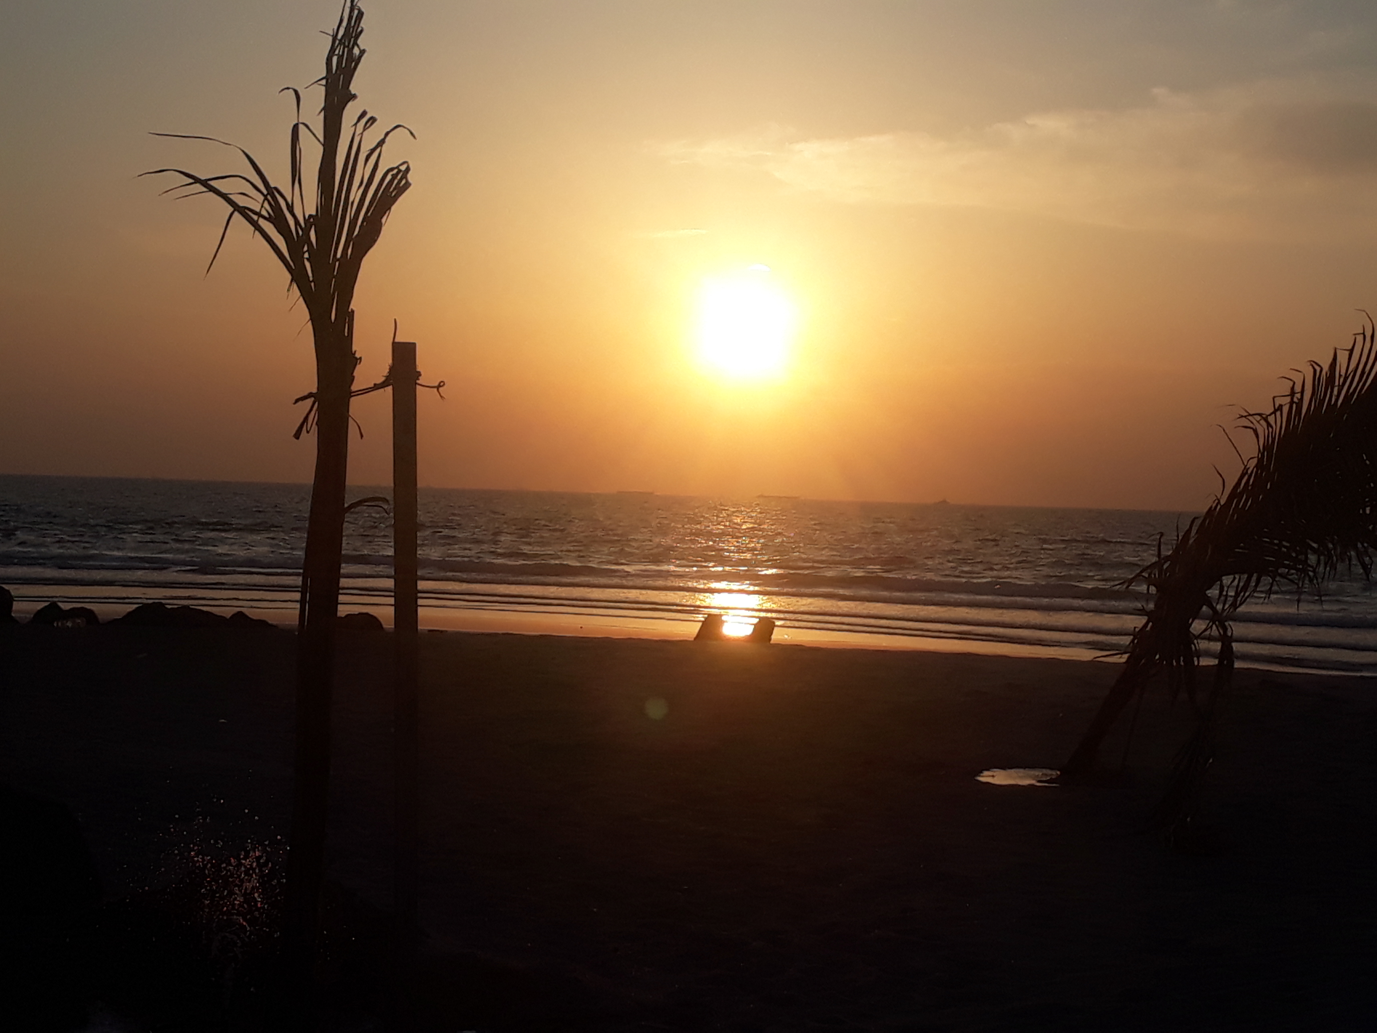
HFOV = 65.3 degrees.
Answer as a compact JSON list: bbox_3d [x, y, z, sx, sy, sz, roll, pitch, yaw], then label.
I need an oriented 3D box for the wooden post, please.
[{"bbox_3d":[-1.106,0.646,4.200,0.092,2.661,0.084,0,1,-8],"label":"wooden post"}]

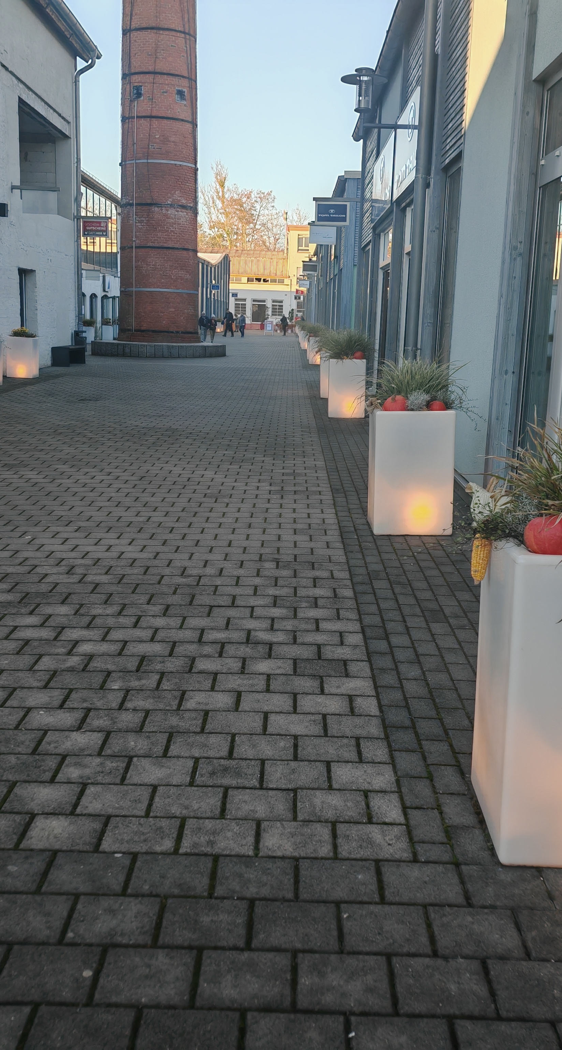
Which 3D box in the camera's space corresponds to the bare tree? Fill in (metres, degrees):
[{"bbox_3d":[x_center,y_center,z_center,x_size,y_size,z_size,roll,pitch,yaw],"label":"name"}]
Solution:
[{"bbox_3d":[-5.259,-33.919,127.993,12.000,19.500,11.000,0,11,1],"label":"bare tree"}]

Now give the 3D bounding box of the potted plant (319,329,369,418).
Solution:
[{"bbox_3d":[0.901,-2.124,14.822,0.670,1.180,0.600,0,11,1],"label":"potted plant"}]

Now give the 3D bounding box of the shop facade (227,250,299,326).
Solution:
[{"bbox_3d":[-1.917,-25.371,114.297,7.600,8.591,4.000,0,11,1],"label":"shop facade"}]

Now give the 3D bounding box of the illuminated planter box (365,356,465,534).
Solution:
[{"bbox_3d":[0.862,-0.522,6.853,0.590,1.110,0.540,1,11,0],"label":"illuminated planter box"}]

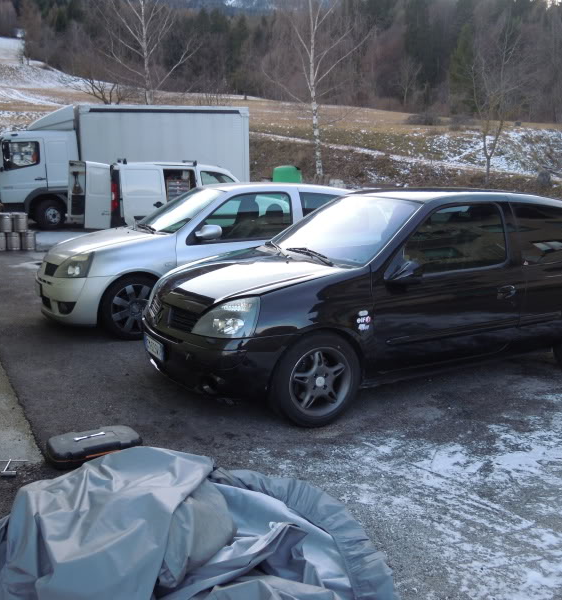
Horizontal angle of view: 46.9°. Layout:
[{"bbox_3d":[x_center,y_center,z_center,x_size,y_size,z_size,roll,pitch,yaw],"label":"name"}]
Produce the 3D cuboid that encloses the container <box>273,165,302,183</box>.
[{"bbox_3d":[0.258,-4.905,27.649,1.170,1.650,1.170,1,10,0],"label":"container"}]

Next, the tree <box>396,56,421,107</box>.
[{"bbox_3d":[22.659,-38.653,115.000,4.621,9.334,4.621,1,10,0],"label":"tree"}]

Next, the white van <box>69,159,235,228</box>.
[{"bbox_3d":[-2.112,-2.316,15.663,4.650,1.850,1.740,-3,10,-20],"label":"white van"}]

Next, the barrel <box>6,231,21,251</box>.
[{"bbox_3d":[-5.982,-1.331,14.470,0.345,0.435,0.345,1,10,0],"label":"barrel"}]

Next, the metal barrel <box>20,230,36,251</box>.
[{"bbox_3d":[-5.662,-1.331,14.470,0.345,0.435,0.345,1,10,0],"label":"metal barrel"}]

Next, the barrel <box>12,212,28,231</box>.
[{"bbox_3d":[-5.152,-1.540,12.774,0.265,0.362,0.265,1,10,0],"label":"barrel"}]

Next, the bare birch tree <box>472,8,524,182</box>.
[{"bbox_3d":[11.462,-10.544,34.259,2.900,8.720,2.900,1,10,0],"label":"bare birch tree"}]

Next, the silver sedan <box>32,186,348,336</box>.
[{"bbox_3d":[-0.551,-0.520,6.801,3.810,1.410,1.660,-4,11,-25],"label":"silver sedan"}]

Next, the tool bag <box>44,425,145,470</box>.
[{"bbox_3d":[-0.972,0.762,3.389,0.460,0.088,0.240,-6,13,-35],"label":"tool bag"}]

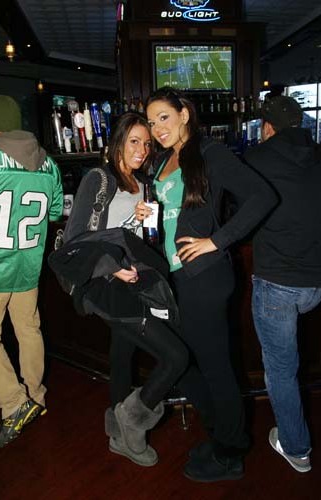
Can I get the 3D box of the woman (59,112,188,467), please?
[{"bbox_3d":[-0.145,0.260,1.648,0.490,1.630,0.450,-8,19,-24],"label":"woman"}]

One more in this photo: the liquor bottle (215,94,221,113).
[{"bbox_3d":[0.783,-1.969,5.045,0.070,0.240,0.070,0,17,0],"label":"liquor bottle"}]

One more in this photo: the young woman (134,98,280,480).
[{"bbox_3d":[0.195,0.233,1.598,0.470,1.700,0.450,13,21,36],"label":"young woman"}]

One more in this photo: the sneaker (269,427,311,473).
[{"bbox_3d":[0.645,0.978,1.899,0.100,0.105,0.265,-6,18,-19],"label":"sneaker"}]

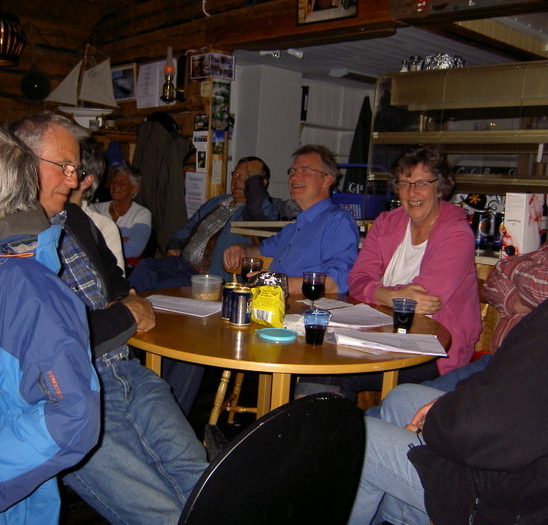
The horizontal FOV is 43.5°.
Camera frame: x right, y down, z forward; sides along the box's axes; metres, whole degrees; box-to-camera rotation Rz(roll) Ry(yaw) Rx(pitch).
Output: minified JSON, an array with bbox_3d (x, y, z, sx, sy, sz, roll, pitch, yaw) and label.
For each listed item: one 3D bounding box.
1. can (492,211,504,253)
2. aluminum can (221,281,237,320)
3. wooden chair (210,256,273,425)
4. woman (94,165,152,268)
[{"bbox_3d":[1.020,-0.134,3.056,0.066,0.168,0.066,3,8,0],"label":"can"},{"bbox_3d":[-0.140,0.130,2.332,0.066,0.116,0.066,3,8,0],"label":"aluminum can"},{"bbox_3d":[-0.063,0.402,3.115,0.430,0.830,0.470,3,8,0],"label":"wooden chair"},{"bbox_3d":[-1.002,0.006,4.269,0.500,1.190,0.680,7,9,26],"label":"woman"}]

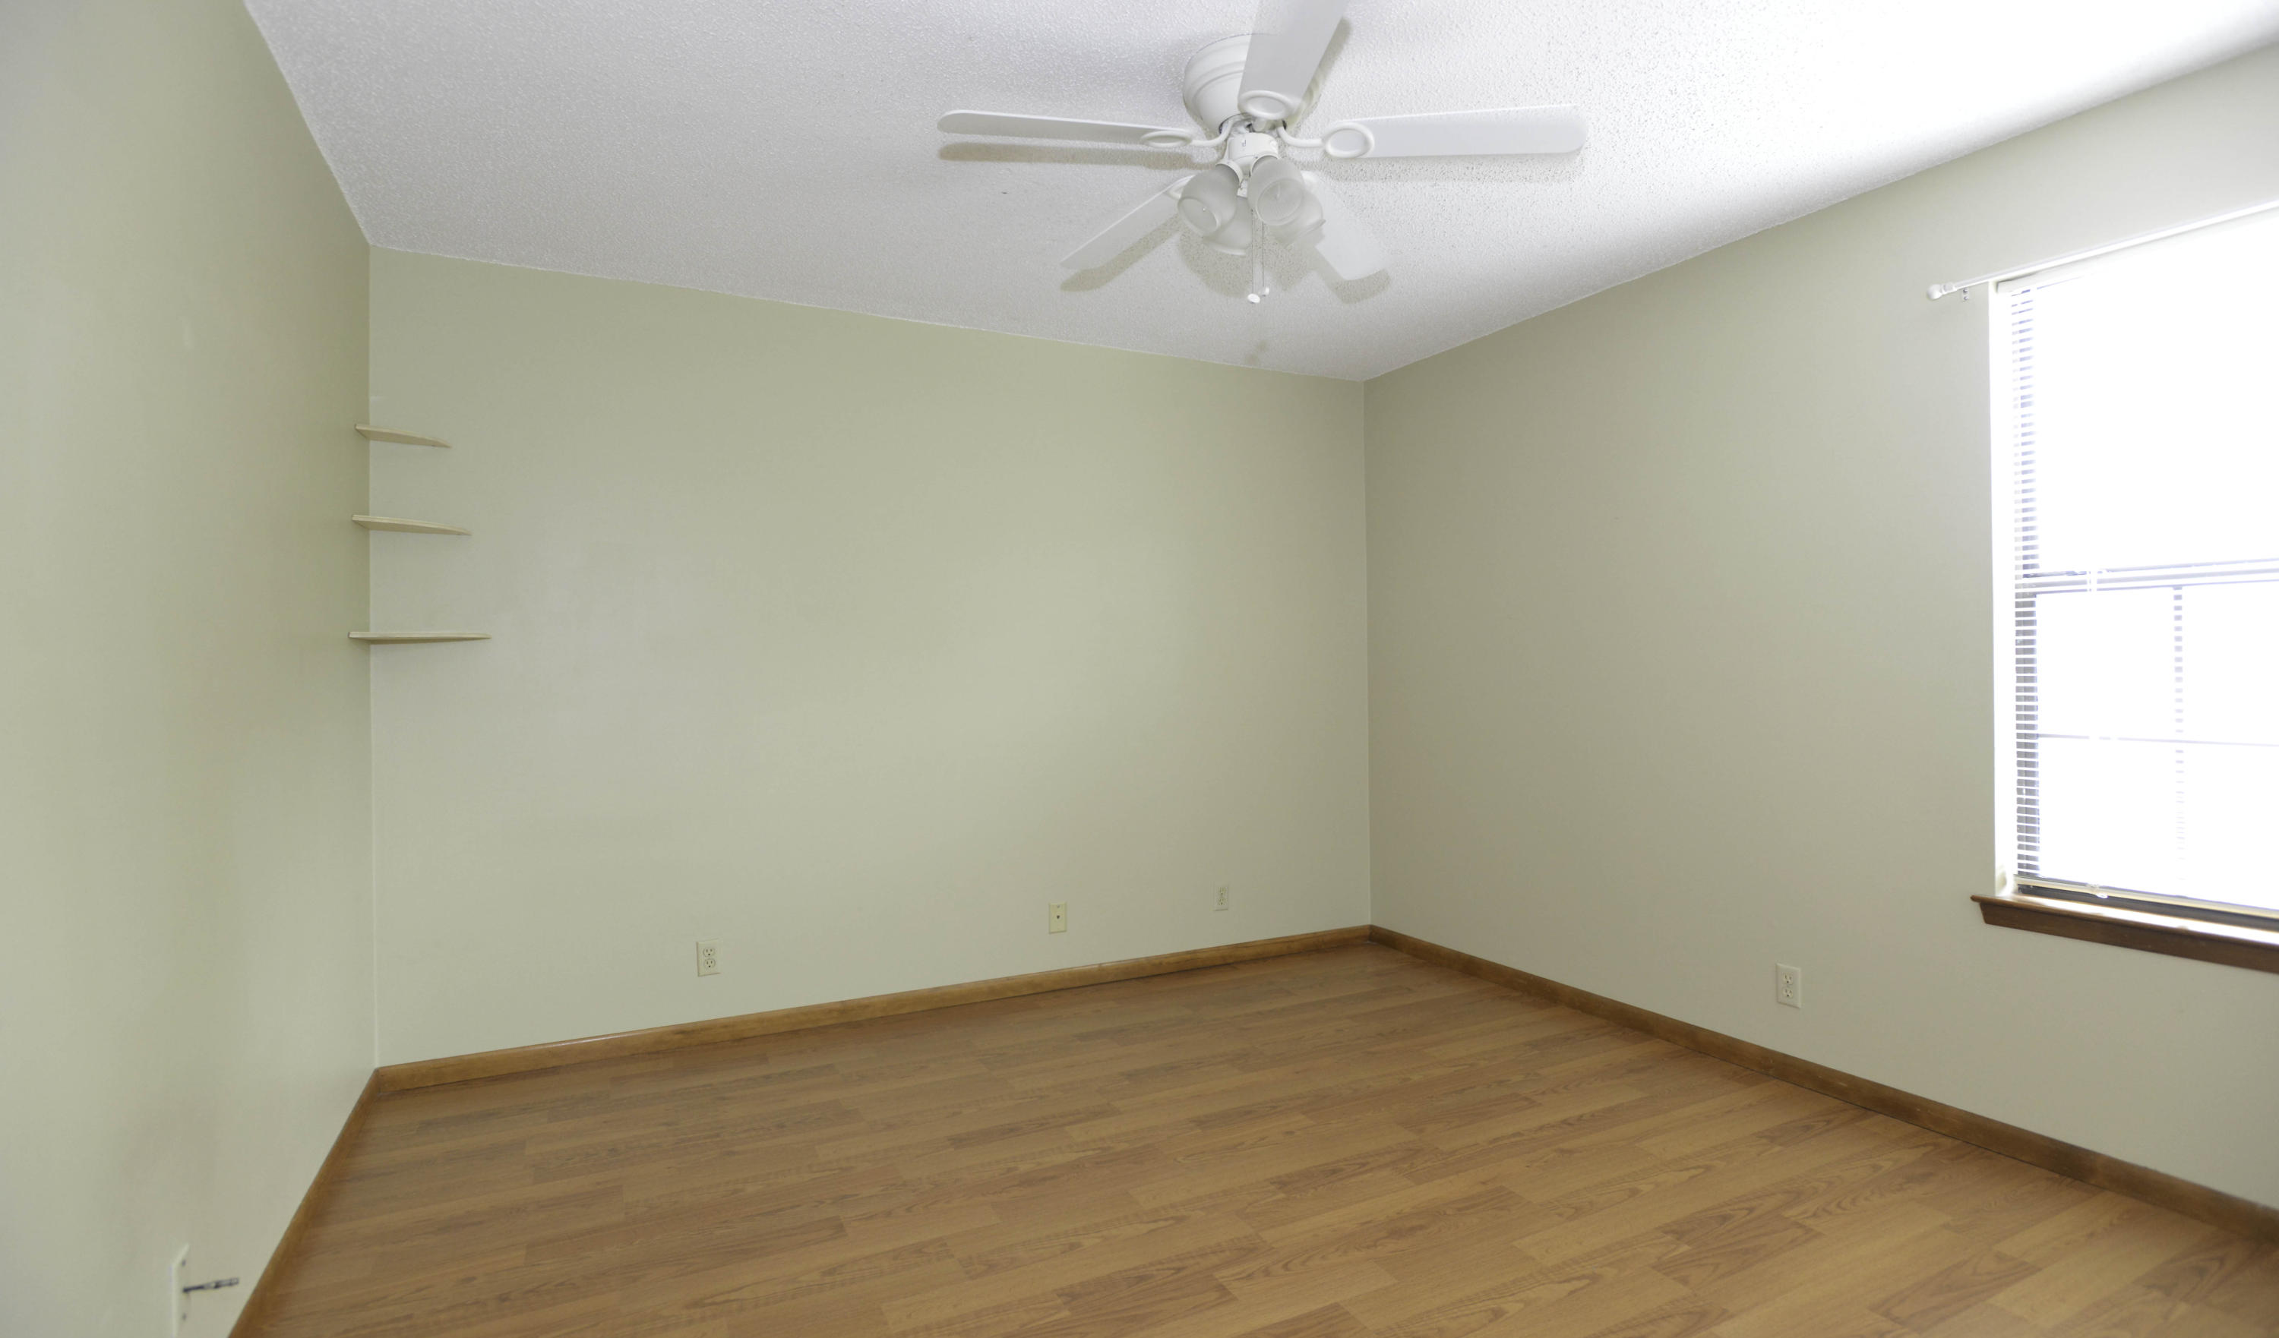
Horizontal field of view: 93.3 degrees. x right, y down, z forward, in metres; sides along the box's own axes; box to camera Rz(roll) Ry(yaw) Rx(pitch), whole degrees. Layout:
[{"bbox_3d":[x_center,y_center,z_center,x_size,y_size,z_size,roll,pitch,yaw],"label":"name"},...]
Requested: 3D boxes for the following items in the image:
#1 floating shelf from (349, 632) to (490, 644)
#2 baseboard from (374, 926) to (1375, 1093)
[{"bbox_3d":[-1.994,-0.088,3.007,0.300,0.018,0.305,0,0,-27],"label":"floating shelf"},{"bbox_3d":[-0.582,1.164,3.888,3.585,0.075,0.014,0,0,-27],"label":"baseboard"}]

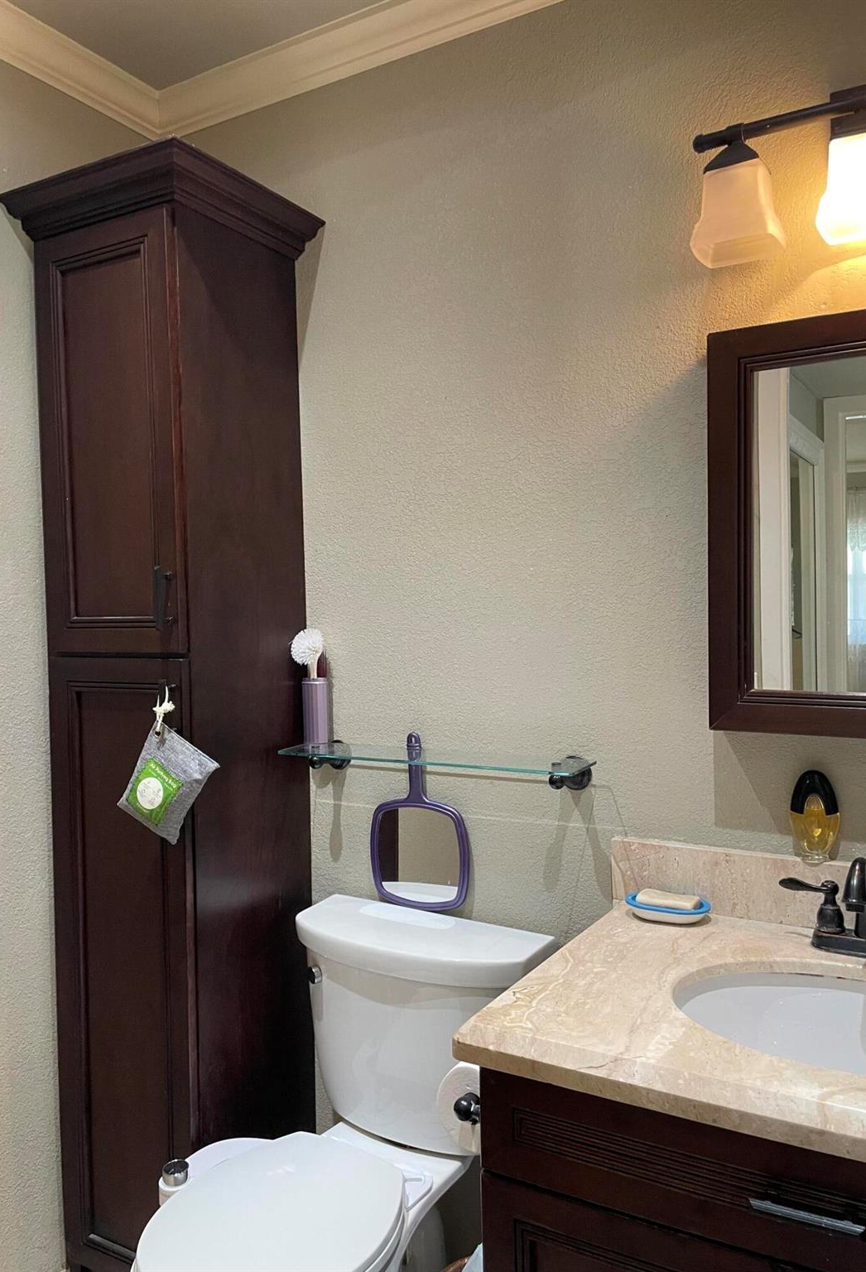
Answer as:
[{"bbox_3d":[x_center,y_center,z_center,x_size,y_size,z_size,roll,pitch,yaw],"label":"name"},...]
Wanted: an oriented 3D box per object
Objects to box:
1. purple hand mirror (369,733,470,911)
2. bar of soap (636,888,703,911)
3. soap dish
[{"bbox_3d":[-0.027,0.340,1.749,0.212,0.321,0.018,0,0,30],"label":"purple hand mirror"},{"bbox_3d":[0.368,0.418,1.488,0.093,0.027,0.055,0,2,22],"label":"bar of soap"},{"bbox_3d":[0.365,0.426,1.483,0.132,0.024,0.093,0,2,22],"label":"soap dish"}]

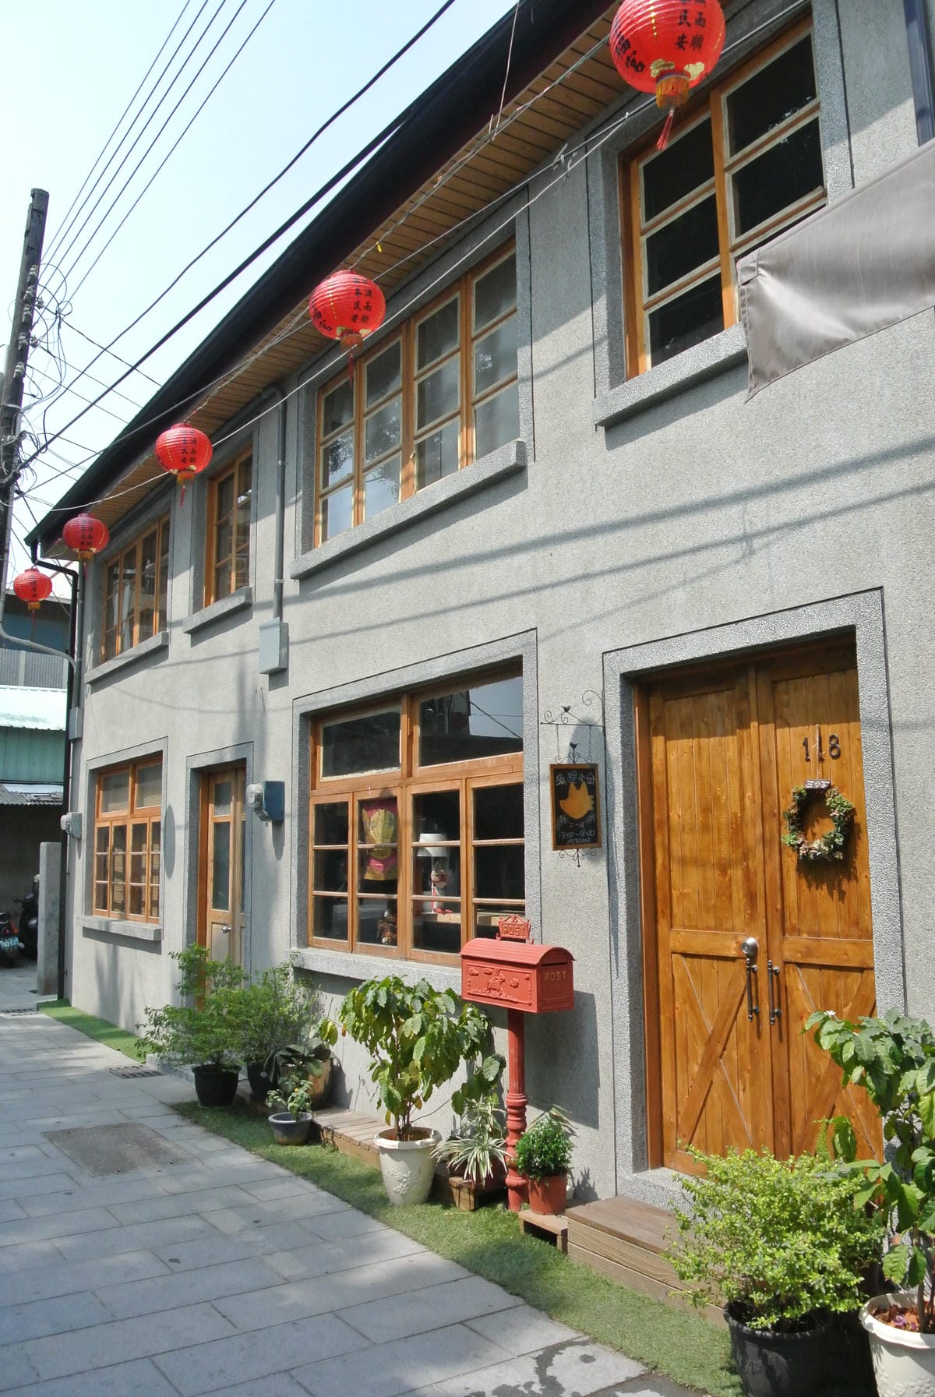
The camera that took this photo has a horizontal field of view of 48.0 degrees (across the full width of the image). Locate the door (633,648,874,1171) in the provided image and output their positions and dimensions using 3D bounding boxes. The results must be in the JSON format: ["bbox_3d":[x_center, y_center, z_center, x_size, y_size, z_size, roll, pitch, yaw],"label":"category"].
[{"bbox_3d":[1.071,0.828,3.897,0.100,2.010,1.140,5,-10,-35],"label":"door"}]

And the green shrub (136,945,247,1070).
[{"bbox_3d":[-1.703,1.929,6.540,0.620,0.770,0.620,5,-10,-35],"label":"green shrub"}]

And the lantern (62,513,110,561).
[{"bbox_3d":[-2.748,-1.168,7.560,0.315,0.325,0.315,5,-10,-35],"label":"lantern"}]

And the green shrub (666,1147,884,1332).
[{"bbox_3d":[0.856,1.504,2.921,0.540,0.490,0.560,-1,-8,0],"label":"green shrub"}]

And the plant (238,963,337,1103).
[{"bbox_3d":[-1.141,2.001,6.284,0.500,0.820,0.560,5,-10,-35],"label":"plant"}]

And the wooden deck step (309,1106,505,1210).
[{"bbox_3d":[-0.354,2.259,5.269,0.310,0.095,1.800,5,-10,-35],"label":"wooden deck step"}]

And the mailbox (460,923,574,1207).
[{"bbox_3d":[0.212,1.593,4.589,0.210,1.200,0.560,5,-10,-35],"label":"mailbox"}]

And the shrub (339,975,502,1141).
[{"bbox_3d":[-0.227,1.620,4.743,0.620,0.720,0.660,-1,-8,0],"label":"shrub"}]

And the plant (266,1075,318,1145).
[{"bbox_3d":[-0.944,2.195,5.615,0.250,0.335,0.250,-1,-8,0],"label":"plant"}]

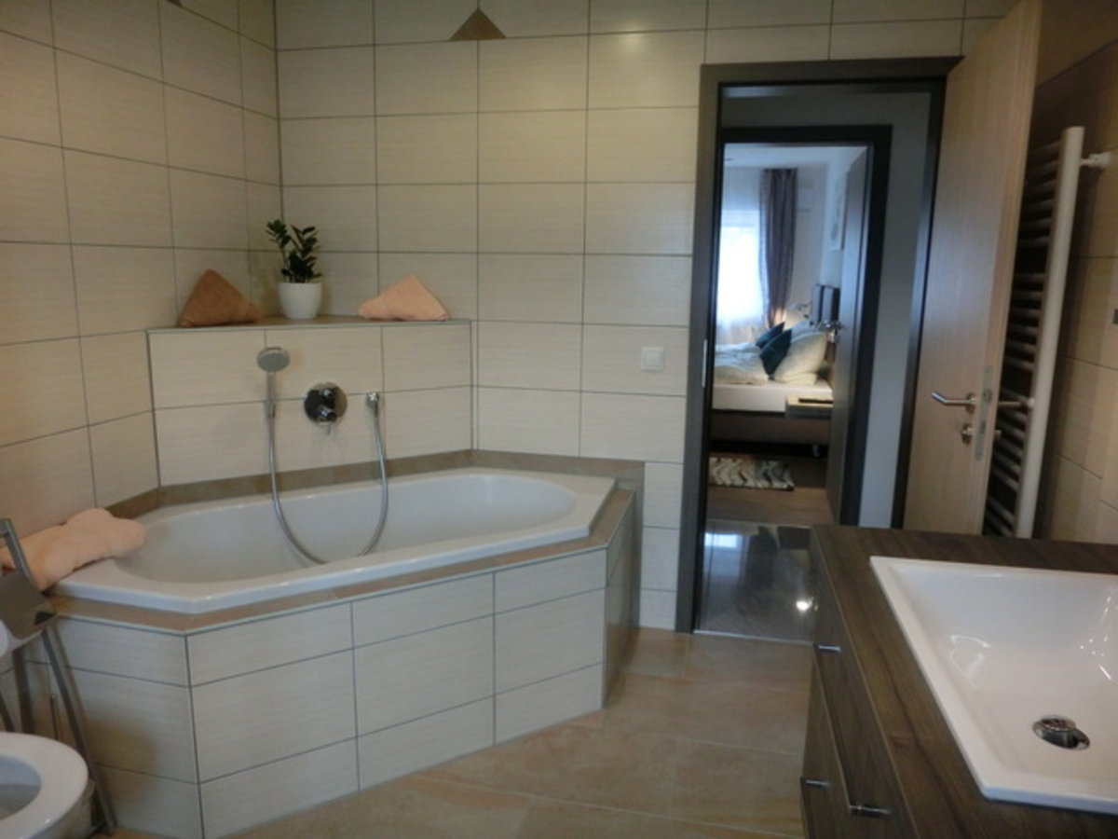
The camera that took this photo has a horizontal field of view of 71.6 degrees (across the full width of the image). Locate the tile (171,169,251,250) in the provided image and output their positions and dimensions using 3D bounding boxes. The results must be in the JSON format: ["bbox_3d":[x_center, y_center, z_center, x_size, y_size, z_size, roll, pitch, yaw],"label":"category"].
[{"bbox_3d":[-1.184,-0.705,2.634,0.014,0.250,0.403,3,11,13],"label":"tile"}]

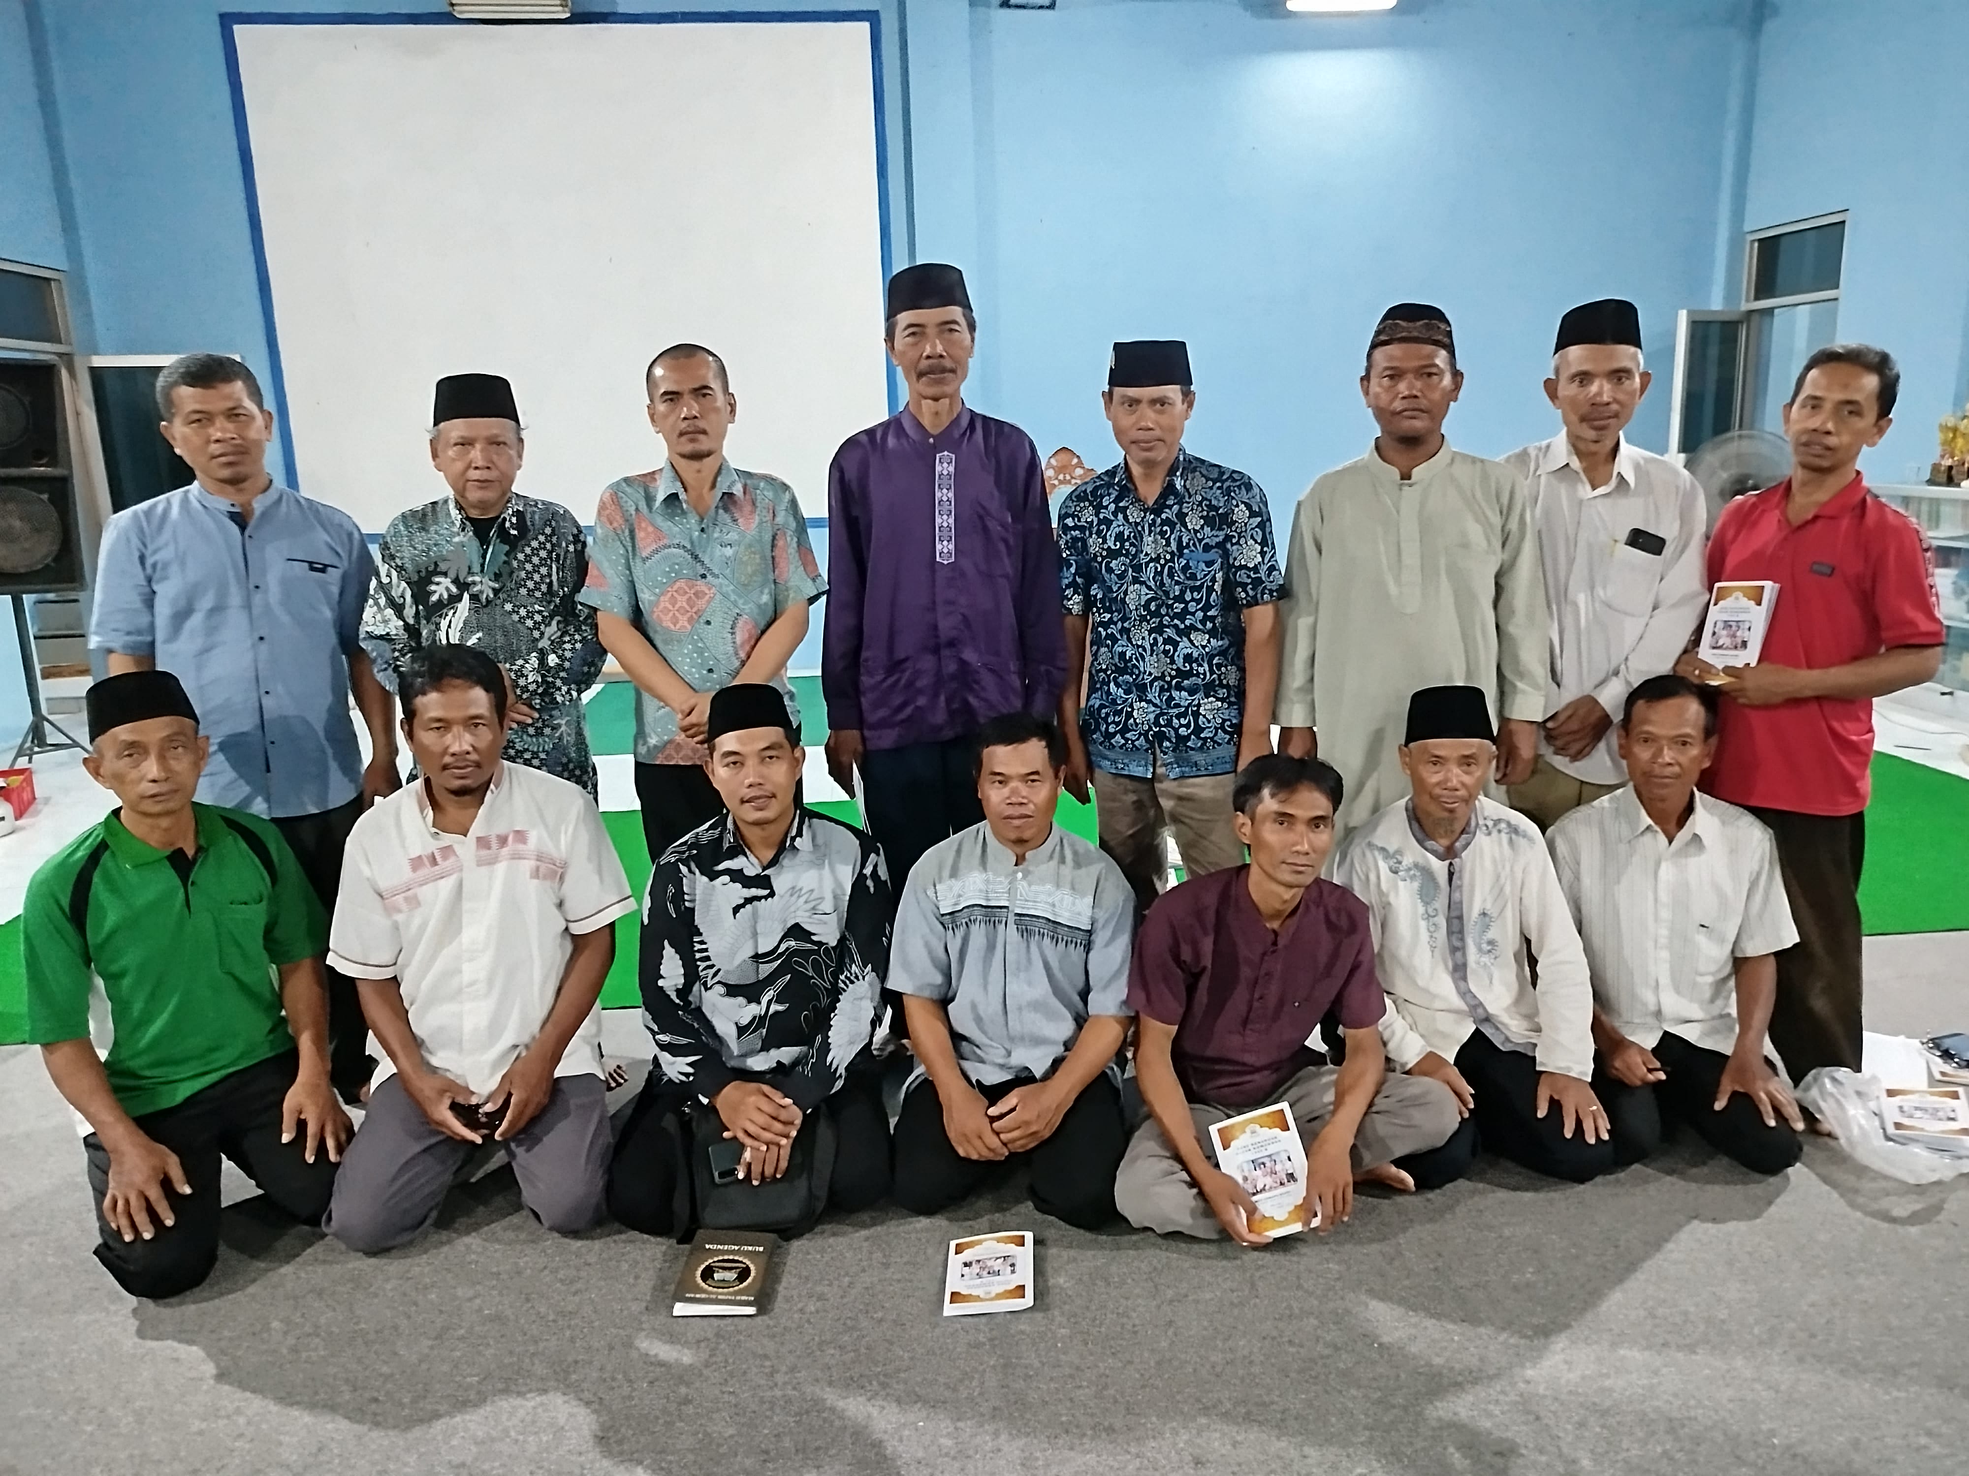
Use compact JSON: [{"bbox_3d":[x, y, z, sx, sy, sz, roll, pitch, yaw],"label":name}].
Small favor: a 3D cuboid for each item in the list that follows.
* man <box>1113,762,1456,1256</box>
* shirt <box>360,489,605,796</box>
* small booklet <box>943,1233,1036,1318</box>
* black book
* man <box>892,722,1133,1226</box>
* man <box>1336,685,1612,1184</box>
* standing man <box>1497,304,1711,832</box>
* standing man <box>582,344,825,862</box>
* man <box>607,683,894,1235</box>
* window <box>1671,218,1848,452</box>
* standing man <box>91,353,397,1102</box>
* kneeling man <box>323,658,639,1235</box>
[{"bbox_3d":[0.558,0.434,2.675,0.640,0.840,0.600,-2,13,0],"label":"man"},{"bbox_3d":[-1.085,-0.195,3.034,0.520,0.690,0.310,-5,13,-12],"label":"shirt"},{"bbox_3d":[0.012,0.938,2.385,0.150,0.014,0.215,-1,13,2],"label":"small booklet"},{"bbox_3d":[-0.453,0.943,2.407,0.148,0.022,0.210,0,13,6],"label":"black book"},{"bbox_3d":[0.058,0.395,2.720,0.490,0.916,0.640,-1,13,6],"label":"man"},{"bbox_3d":[0.942,0.347,2.820,0.500,0.920,0.620,0,13,8],"label":"man"},{"bbox_3d":[1.270,-0.071,2.939,0.470,1.660,0.320,2,14,18],"label":"standing man"},{"bbox_3d":[-0.612,-0.049,3.115,0.520,1.643,0.310,-4,13,-11],"label":"standing man"},{"bbox_3d":[-0.453,0.371,2.721,0.540,0.993,0.640,-3,13,-3],"label":"man"},{"bbox_3d":[4.323,-2.266,7.869,0.680,1.340,0.880,-3,13,-4],"label":"window"},{"bbox_3d":[-1.601,0.001,3.017,0.550,1.652,0.300,-8,15,-25],"label":"standing man"},{"bbox_3d":[-0.950,0.358,2.730,0.560,1.060,0.640,-5,13,-12],"label":"kneeling man"}]

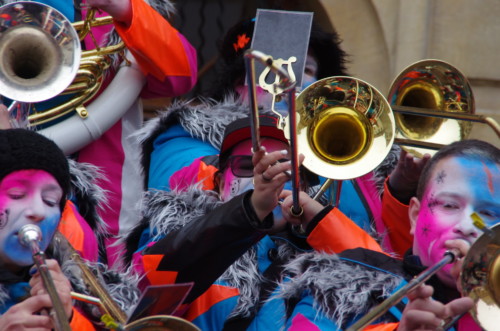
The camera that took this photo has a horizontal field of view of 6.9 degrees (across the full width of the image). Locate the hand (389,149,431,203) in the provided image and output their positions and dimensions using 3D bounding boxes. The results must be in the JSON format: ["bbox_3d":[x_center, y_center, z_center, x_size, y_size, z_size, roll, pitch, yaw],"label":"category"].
[{"bbox_3d":[0.345,0.020,8.800,0.100,0.135,0.085,12,0,-6],"label":"hand"}]

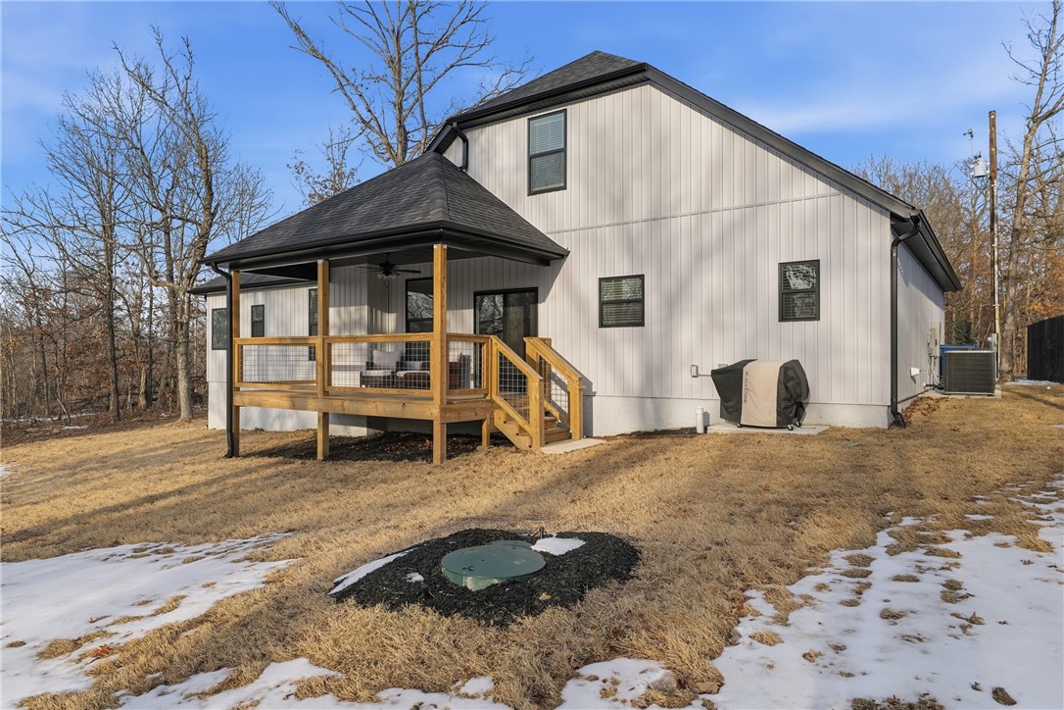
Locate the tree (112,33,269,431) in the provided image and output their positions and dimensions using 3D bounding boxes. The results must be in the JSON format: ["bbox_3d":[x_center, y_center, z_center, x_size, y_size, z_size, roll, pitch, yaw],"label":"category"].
[{"bbox_3d":[-12.201,-4.679,24.500,5.700,14.100,5.700,0,-1,35],"label":"tree"}]

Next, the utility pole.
[{"bbox_3d":[14.642,-3.486,21.500,0.320,8.500,0.320,0,-1,35],"label":"utility pole"}]

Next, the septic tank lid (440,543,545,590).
[{"bbox_3d":[-0.280,1.497,4.800,0.740,0.110,0.740,0,0,0],"label":"septic tank lid"}]

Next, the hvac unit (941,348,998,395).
[{"bbox_3d":[8.600,0.353,13.331,0.808,0.848,0.808,0,-1,35],"label":"hvac unit"}]

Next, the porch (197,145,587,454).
[{"bbox_3d":[-2.749,-1.257,13.507,7.575,6.646,3.636,0,-1,35],"label":"porch"}]

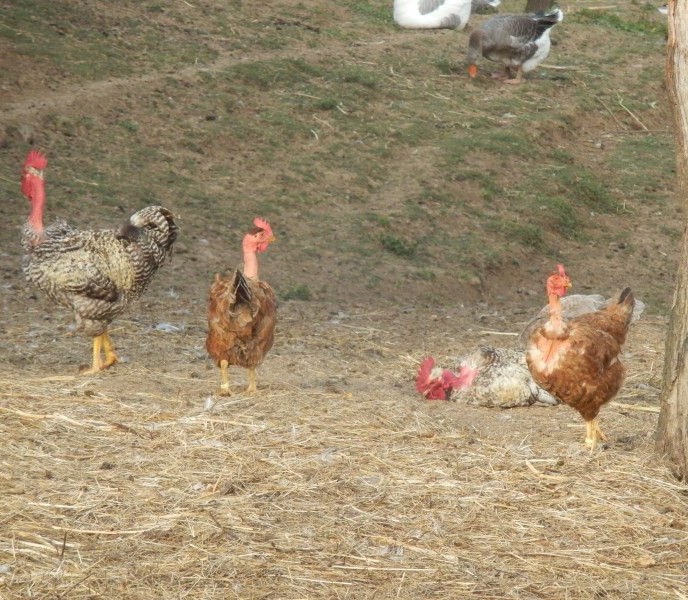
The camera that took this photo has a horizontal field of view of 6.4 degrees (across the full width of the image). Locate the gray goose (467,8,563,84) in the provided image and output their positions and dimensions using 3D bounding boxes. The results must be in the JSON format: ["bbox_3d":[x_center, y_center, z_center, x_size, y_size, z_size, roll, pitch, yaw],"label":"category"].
[{"bbox_3d":[0.967,-1.438,35.000,0.550,0.420,0.260,-1,5,-9],"label":"gray goose"}]

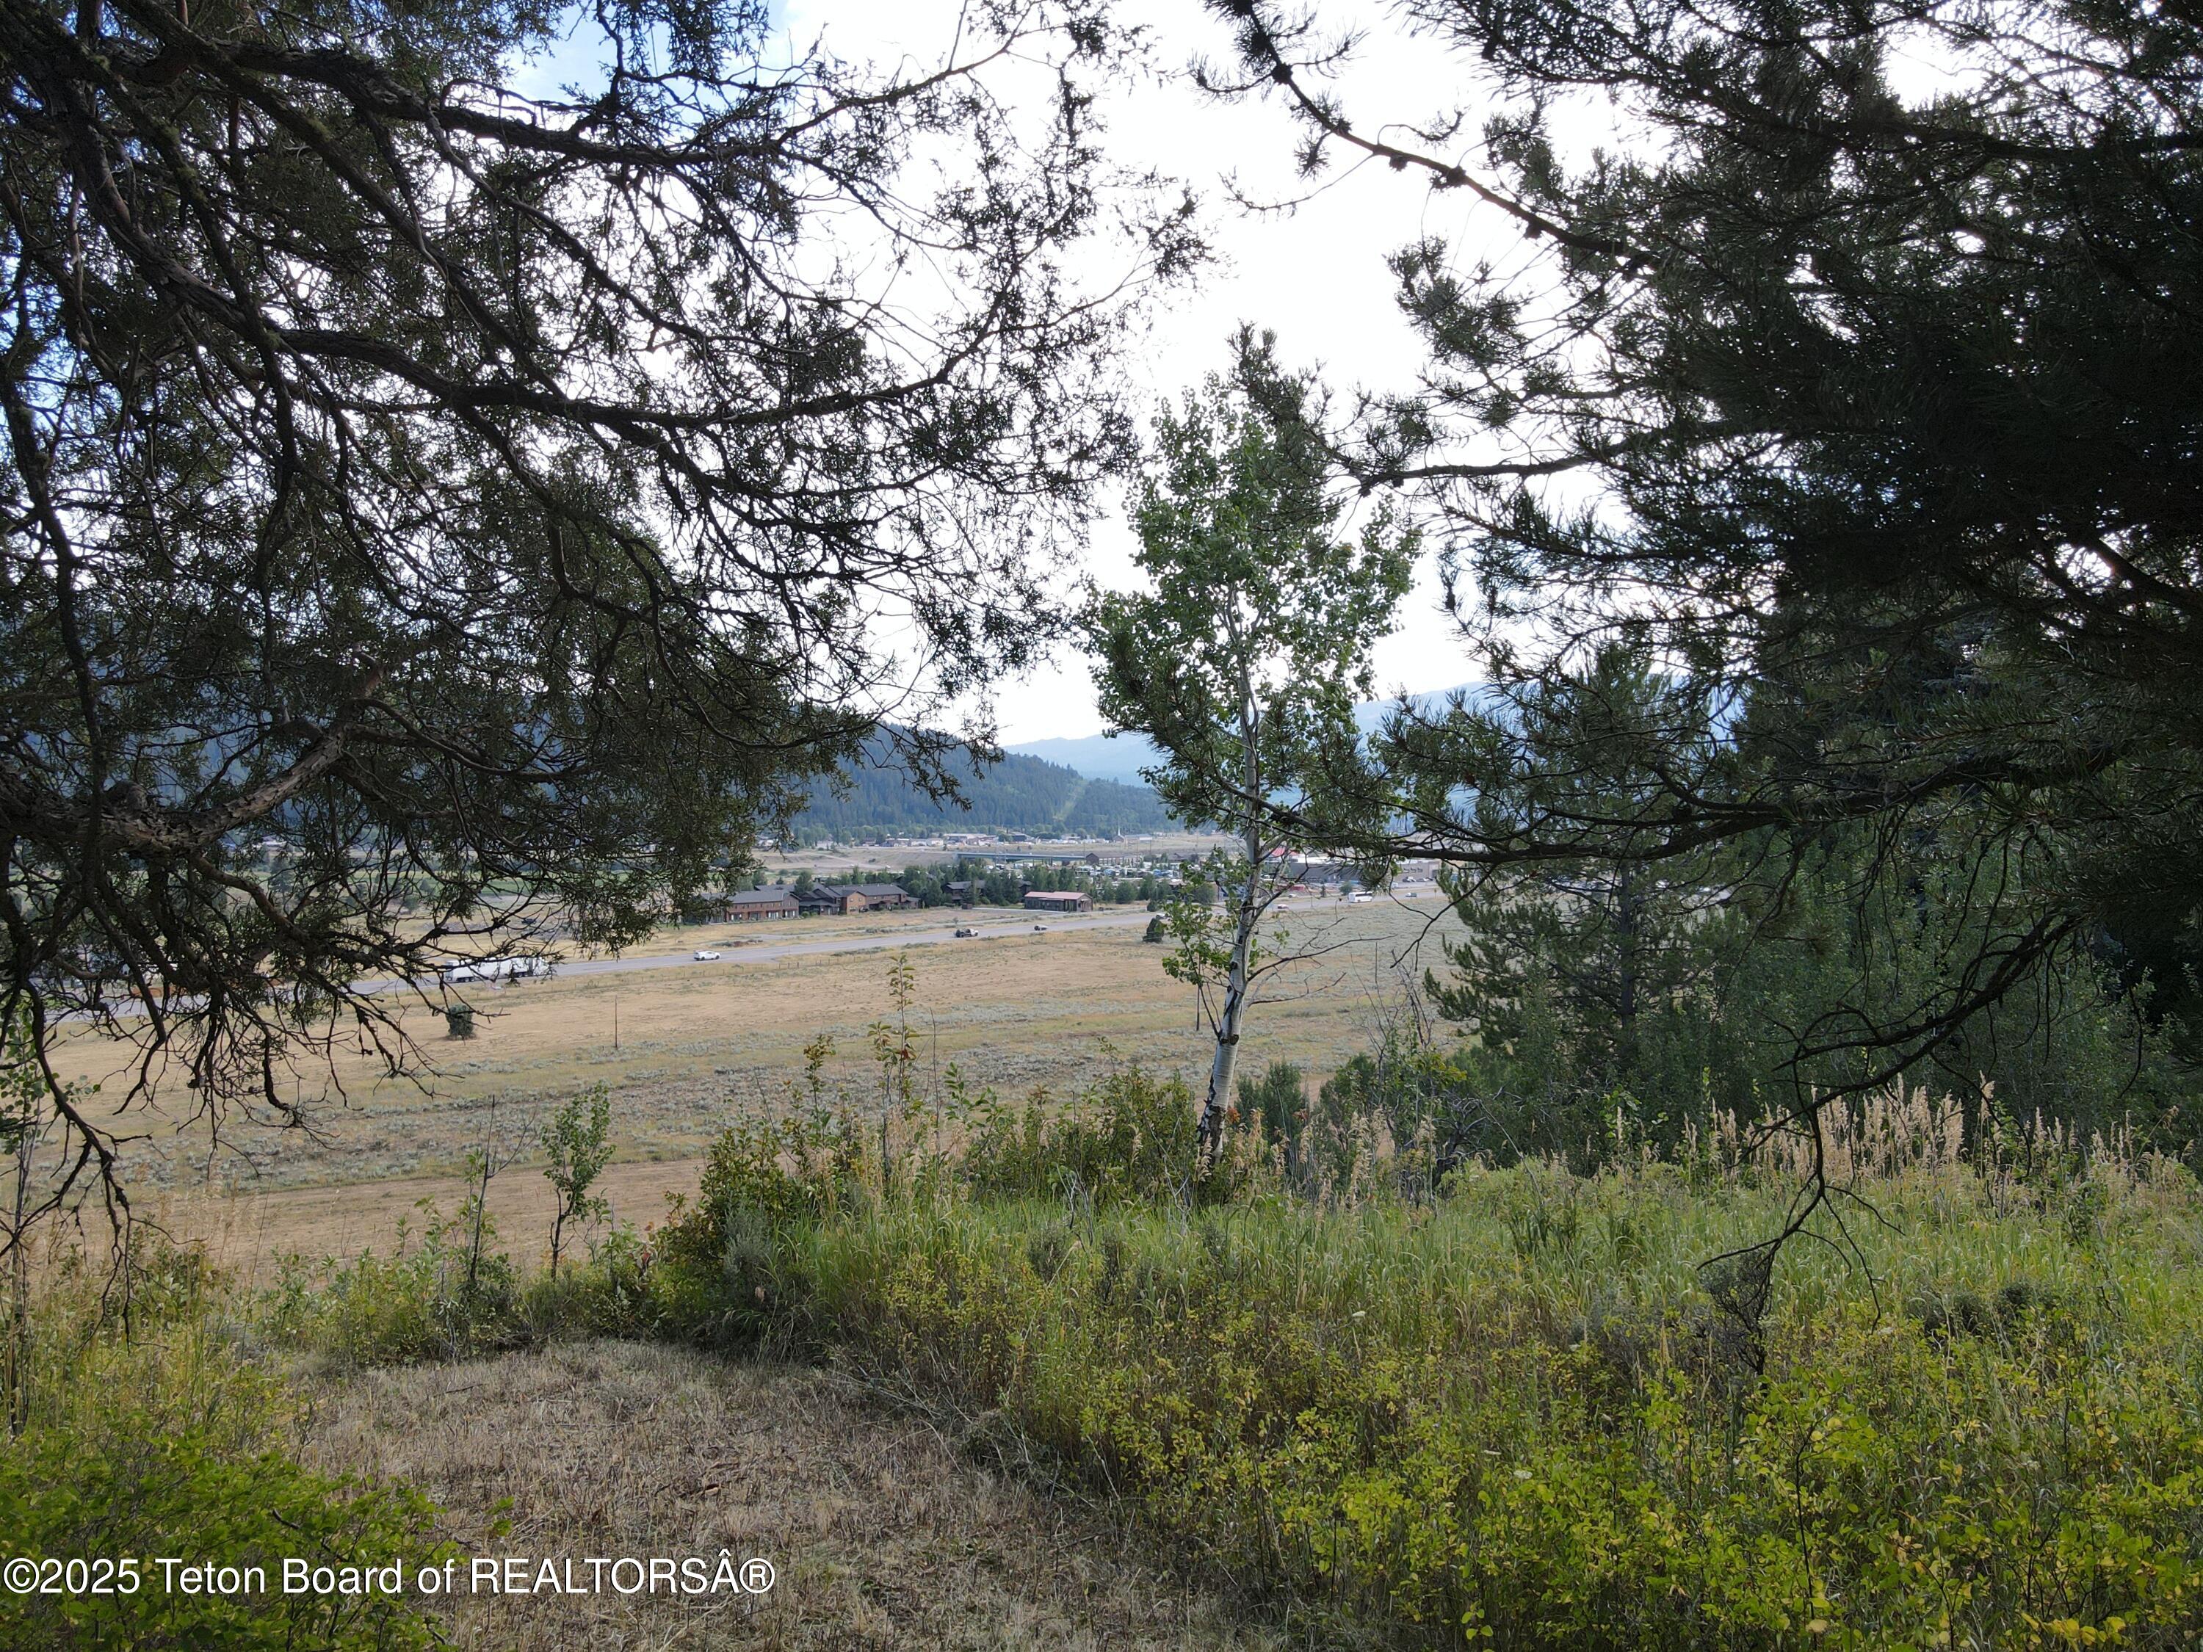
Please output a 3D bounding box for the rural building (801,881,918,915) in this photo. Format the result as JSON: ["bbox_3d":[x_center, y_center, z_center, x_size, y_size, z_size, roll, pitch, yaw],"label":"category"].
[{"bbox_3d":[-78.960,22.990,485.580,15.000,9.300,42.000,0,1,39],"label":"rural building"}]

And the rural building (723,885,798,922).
[{"bbox_3d":[-104.500,23.700,457.050,12.000,8.300,25.500,0,1,39],"label":"rural building"}]

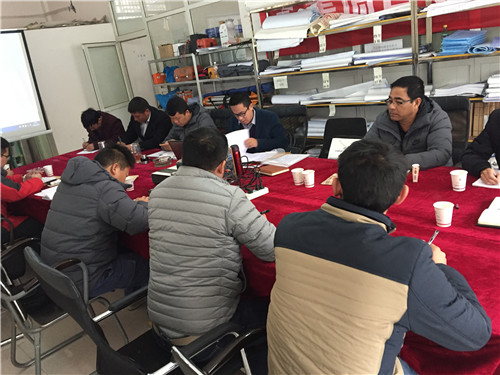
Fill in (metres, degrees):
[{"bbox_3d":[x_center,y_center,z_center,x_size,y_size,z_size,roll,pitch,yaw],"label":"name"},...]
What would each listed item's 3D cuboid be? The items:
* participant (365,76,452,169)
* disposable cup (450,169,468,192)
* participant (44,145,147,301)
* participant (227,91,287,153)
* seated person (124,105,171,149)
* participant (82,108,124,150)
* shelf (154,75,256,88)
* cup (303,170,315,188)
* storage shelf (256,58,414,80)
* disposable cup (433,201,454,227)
[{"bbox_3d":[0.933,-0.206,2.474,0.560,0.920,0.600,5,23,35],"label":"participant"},{"bbox_3d":[0.928,-0.031,1.854,0.072,0.081,0.072,5,23,36],"label":"disposable cup"},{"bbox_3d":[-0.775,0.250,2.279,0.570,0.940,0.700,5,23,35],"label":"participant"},{"bbox_3d":[0.085,-0.140,3.387,0.550,1.220,0.700,5,21,38],"label":"participant"},{"bbox_3d":[-0.901,-0.252,3.927,0.580,1.220,0.780,5,23,36],"label":"seated person"},{"bbox_3d":[-1.579,-0.310,4.816,0.550,1.180,0.750,7,22,41],"label":"participant"},{"bbox_3d":[-0.531,-1.453,5.673,1.785,0.050,0.420,5,23,36],"label":"shelf"},{"bbox_3d":[0.311,-0.041,2.249,0.071,0.088,0.071,-8,18,3],"label":"cup"},{"bbox_3d":[0.982,-1.336,4.664,1.776,0.050,0.500,5,23,36],"label":"storage shelf"},{"bbox_3d":[0.764,0.108,1.648,0.075,0.086,0.075,-8,17,2],"label":"disposable cup"}]

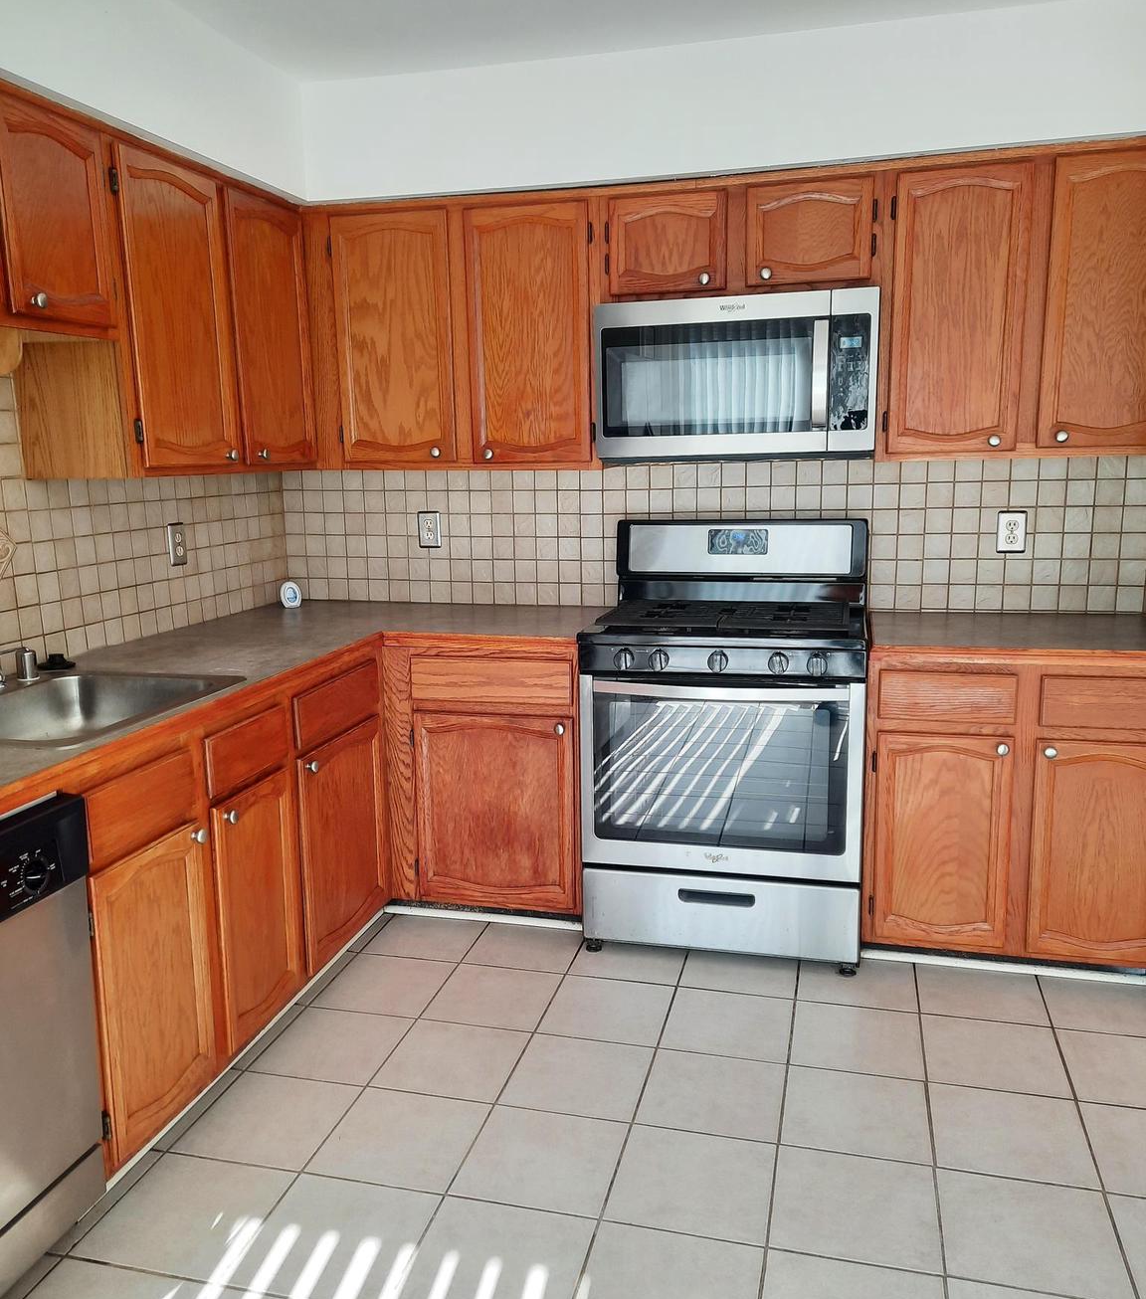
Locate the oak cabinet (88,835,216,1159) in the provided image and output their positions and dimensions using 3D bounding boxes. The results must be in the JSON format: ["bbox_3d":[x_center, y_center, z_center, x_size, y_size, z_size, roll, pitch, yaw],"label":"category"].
[{"bbox_3d":[-1.079,0.653,2.245,0.550,0.575,0.345,2,11,14],"label":"oak cabinet"}]

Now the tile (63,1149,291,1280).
[{"bbox_3d":[-0.733,1.080,2.110,0.304,0.012,0.304,2,11,14],"label":"tile"}]

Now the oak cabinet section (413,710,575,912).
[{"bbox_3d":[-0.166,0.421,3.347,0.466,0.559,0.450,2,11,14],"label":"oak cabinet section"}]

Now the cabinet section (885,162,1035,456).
[{"bbox_3d":[1.040,-0.898,3.012,0.326,0.708,0.290,2,11,14],"label":"cabinet section"}]

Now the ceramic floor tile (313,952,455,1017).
[{"bbox_3d":[-0.502,0.910,2.984,0.303,0.010,0.303,2,11,14],"label":"ceramic floor tile"}]

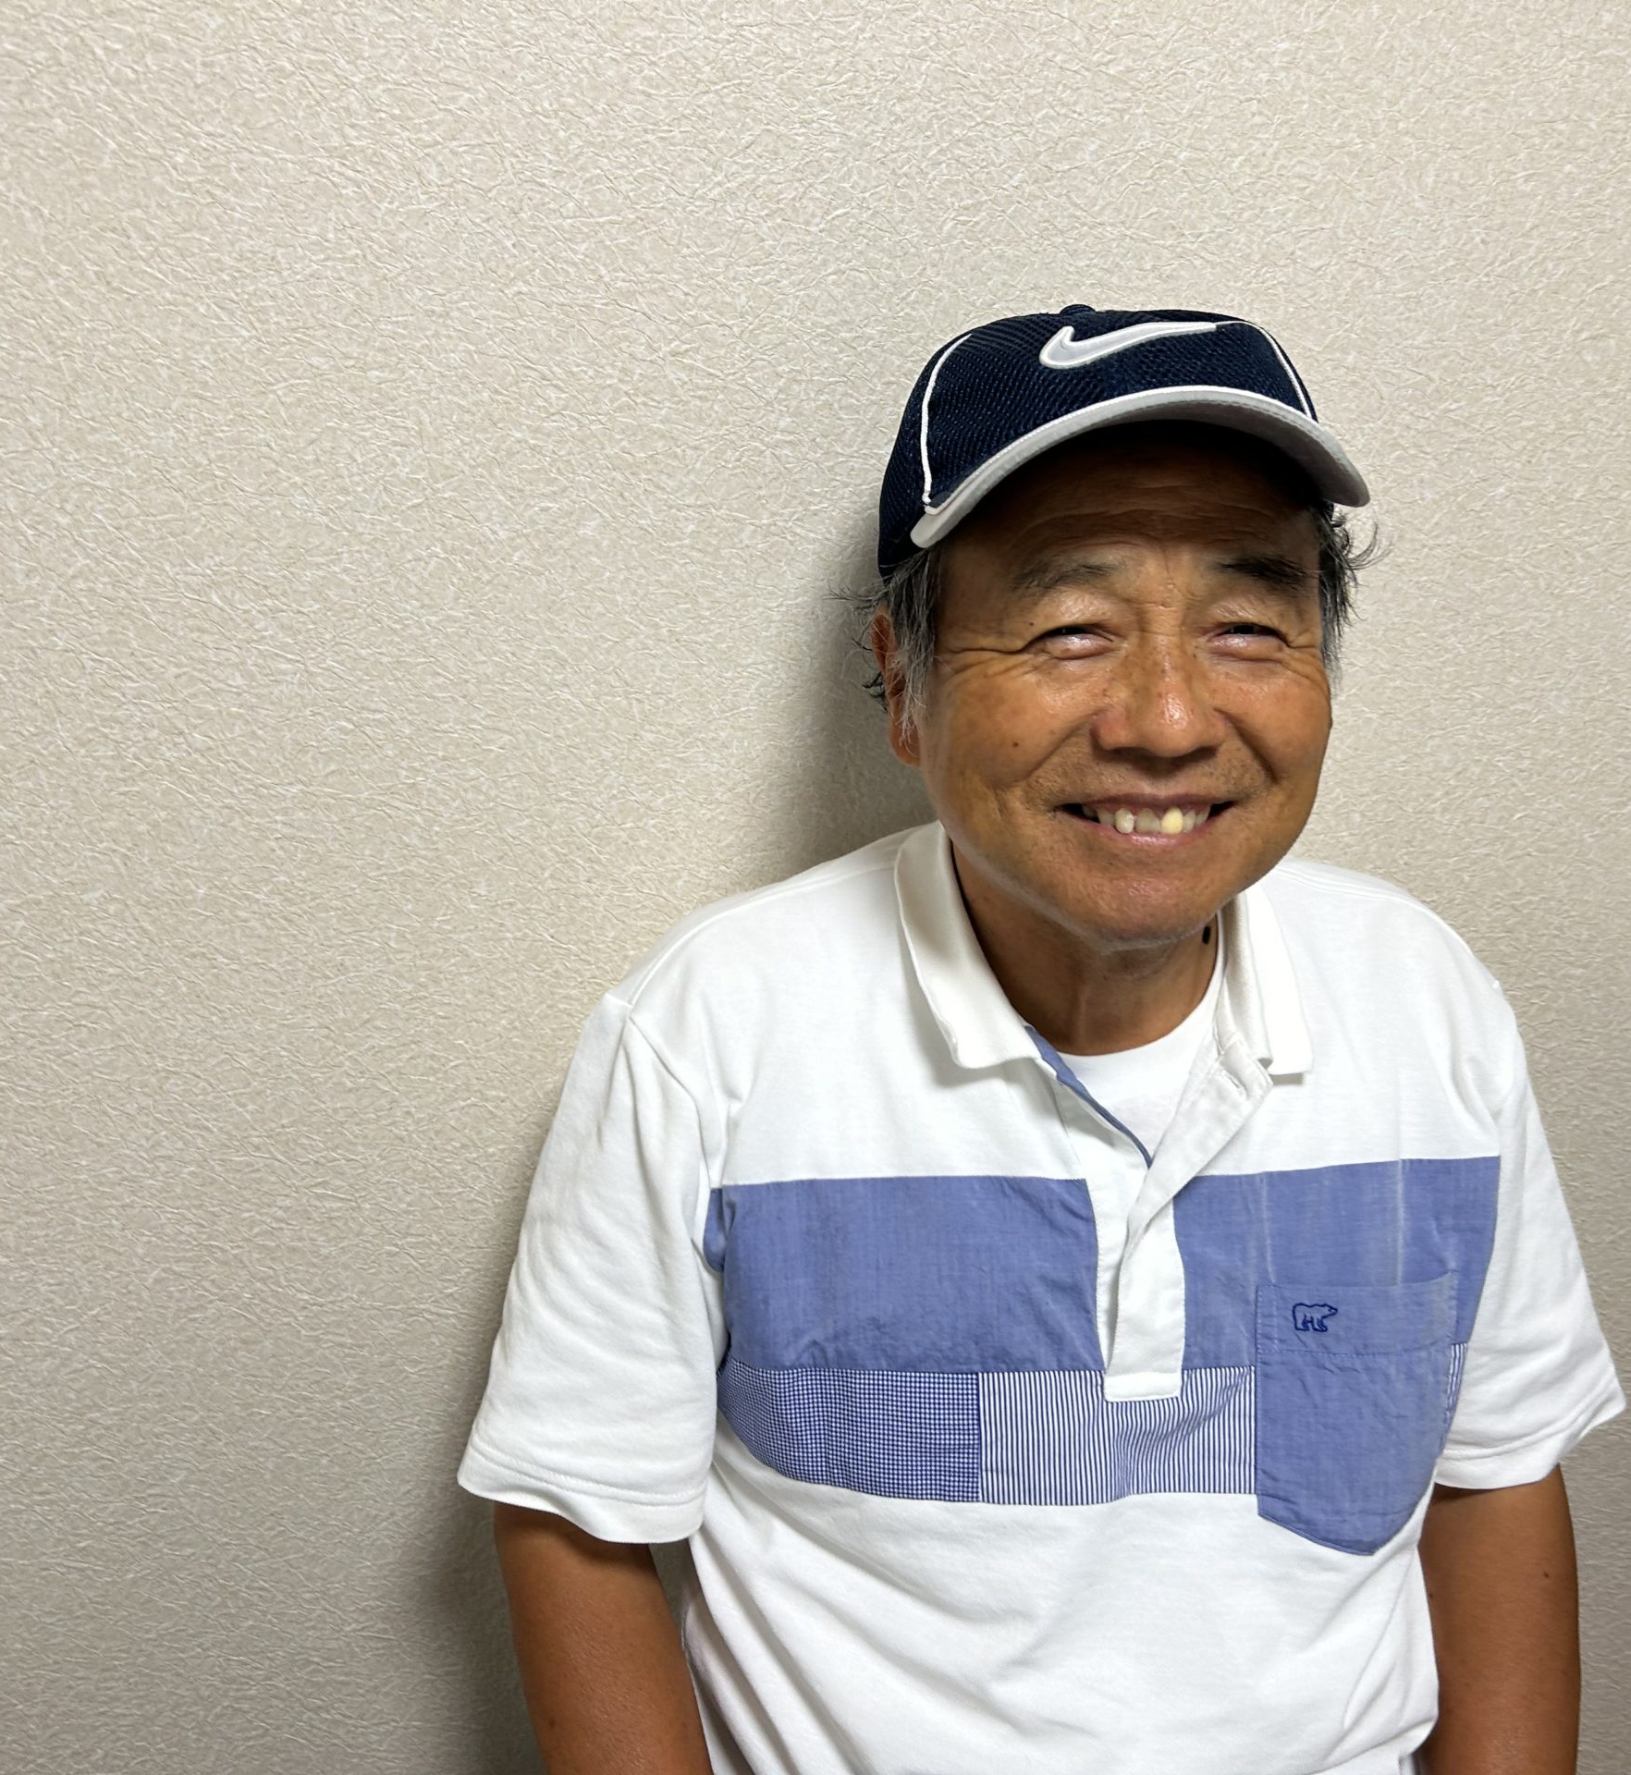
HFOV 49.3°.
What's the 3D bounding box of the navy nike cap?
[{"bbox_3d":[0.114,-0.177,0.680,0.180,0.122,0.260,-2,-4,-6],"label":"navy nike cap"}]

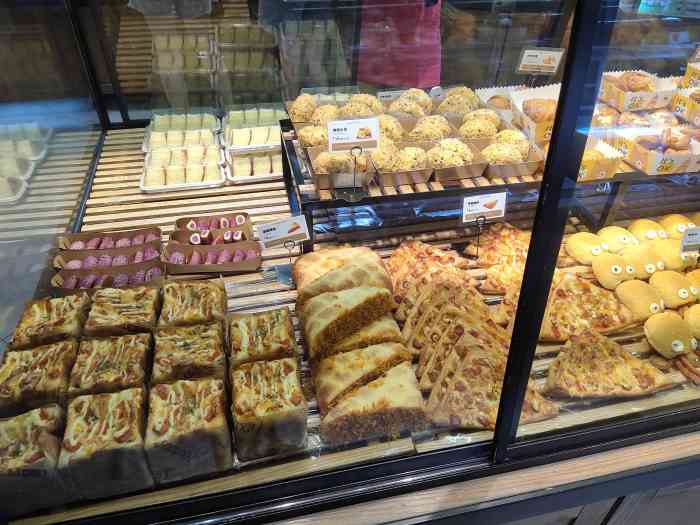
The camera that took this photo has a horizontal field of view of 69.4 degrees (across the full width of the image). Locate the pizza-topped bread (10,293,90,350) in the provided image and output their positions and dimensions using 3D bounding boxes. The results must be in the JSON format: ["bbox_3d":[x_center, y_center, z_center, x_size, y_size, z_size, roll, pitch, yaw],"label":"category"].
[{"bbox_3d":[-0.451,0.112,0.788,0.092,0.066,0.097,-7,34,-12],"label":"pizza-topped bread"}]

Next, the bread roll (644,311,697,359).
[{"bbox_3d":[0.513,0.117,0.809,0.075,0.058,0.076,-7,34,-12],"label":"bread roll"}]

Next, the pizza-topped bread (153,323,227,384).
[{"bbox_3d":[-0.228,0.150,0.735,0.092,0.066,0.097,-7,34,-12],"label":"pizza-topped bread"}]

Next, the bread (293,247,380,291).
[{"bbox_3d":[-0.023,0.019,0.956,0.155,0.070,0.065,-7,44,-10],"label":"bread"}]

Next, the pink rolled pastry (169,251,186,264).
[{"bbox_3d":[-0.339,-0.009,0.995,0.032,0.028,0.034,-7,44,-10],"label":"pink rolled pastry"}]

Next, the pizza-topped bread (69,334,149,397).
[{"bbox_3d":[-0.353,0.175,0.769,0.098,0.075,0.095,-7,44,-10],"label":"pizza-topped bread"}]

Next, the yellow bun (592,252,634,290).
[{"bbox_3d":[0.502,0.017,0.964,0.075,0.058,0.076,-7,34,-12],"label":"yellow bun"}]

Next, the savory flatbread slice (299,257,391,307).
[{"bbox_3d":[-0.012,0.055,0.917,0.155,0.070,0.065,-11,44,-14],"label":"savory flatbread slice"}]

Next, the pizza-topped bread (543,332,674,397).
[{"bbox_3d":[0.416,0.165,0.851,0.195,0.027,0.115,-7,44,-10],"label":"pizza-topped bread"}]

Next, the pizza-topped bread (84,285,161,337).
[{"bbox_3d":[-0.352,0.101,0.808,0.092,0.066,0.097,-7,34,-12],"label":"pizza-topped bread"}]

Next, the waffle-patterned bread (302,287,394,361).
[{"bbox_3d":[0.000,0.090,0.879,0.155,0.072,0.065,-13,45,-16],"label":"waffle-patterned bread"}]

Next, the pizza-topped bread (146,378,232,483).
[{"bbox_3d":[-0.202,0.208,0.646,0.092,0.066,0.097,-7,34,-12],"label":"pizza-topped bread"}]

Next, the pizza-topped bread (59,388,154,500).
[{"bbox_3d":[-0.294,0.219,0.626,0.092,0.066,0.097,-7,34,-12],"label":"pizza-topped bread"}]

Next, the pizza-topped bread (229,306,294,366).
[{"bbox_3d":[-0.140,0.137,0.819,0.094,0.075,0.090,-7,44,-10],"label":"pizza-topped bread"}]

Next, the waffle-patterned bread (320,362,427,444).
[{"bbox_3d":[0.034,0.208,0.755,0.155,0.070,0.065,-7,44,-10],"label":"waffle-patterned bread"}]

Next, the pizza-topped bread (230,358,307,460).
[{"bbox_3d":[-0.107,0.191,0.674,0.092,0.066,0.097,-7,34,-12],"label":"pizza-topped bread"}]

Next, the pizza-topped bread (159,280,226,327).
[{"bbox_3d":[-0.249,0.091,0.825,0.092,0.066,0.097,-7,34,-12],"label":"pizza-topped bread"}]

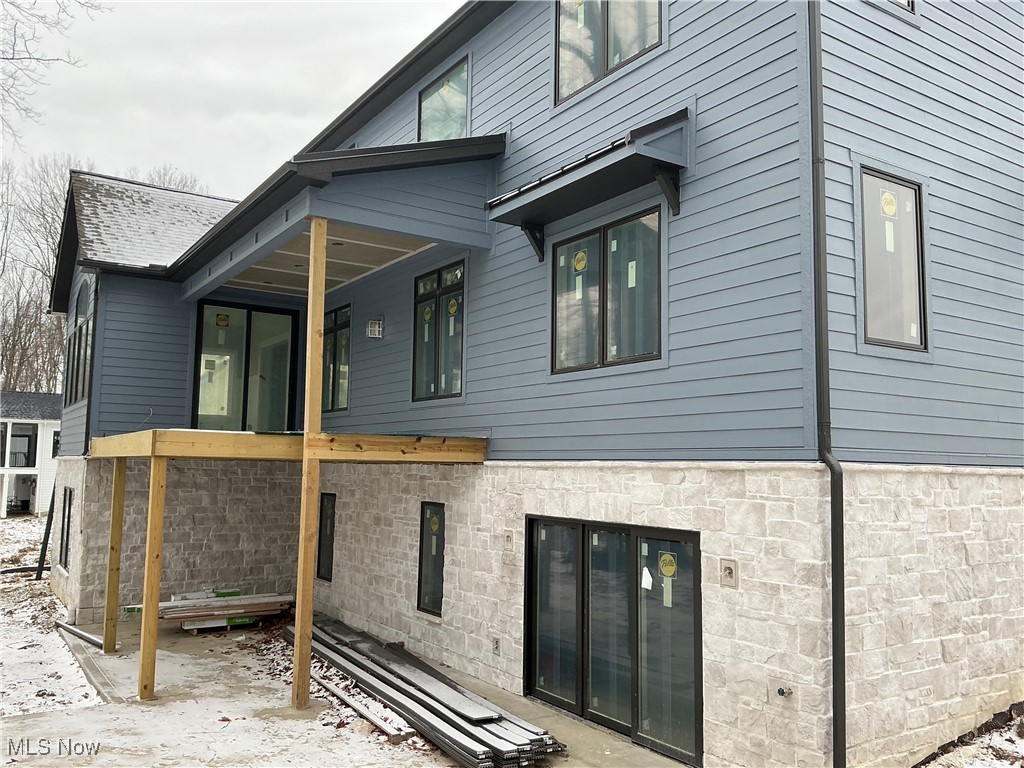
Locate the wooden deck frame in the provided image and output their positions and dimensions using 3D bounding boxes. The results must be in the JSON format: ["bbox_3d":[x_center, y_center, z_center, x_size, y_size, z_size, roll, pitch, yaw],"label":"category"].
[{"bbox_3d":[-3.627,1.059,11.933,3.642,5.384,6.236,4,-7,-34],"label":"wooden deck frame"}]

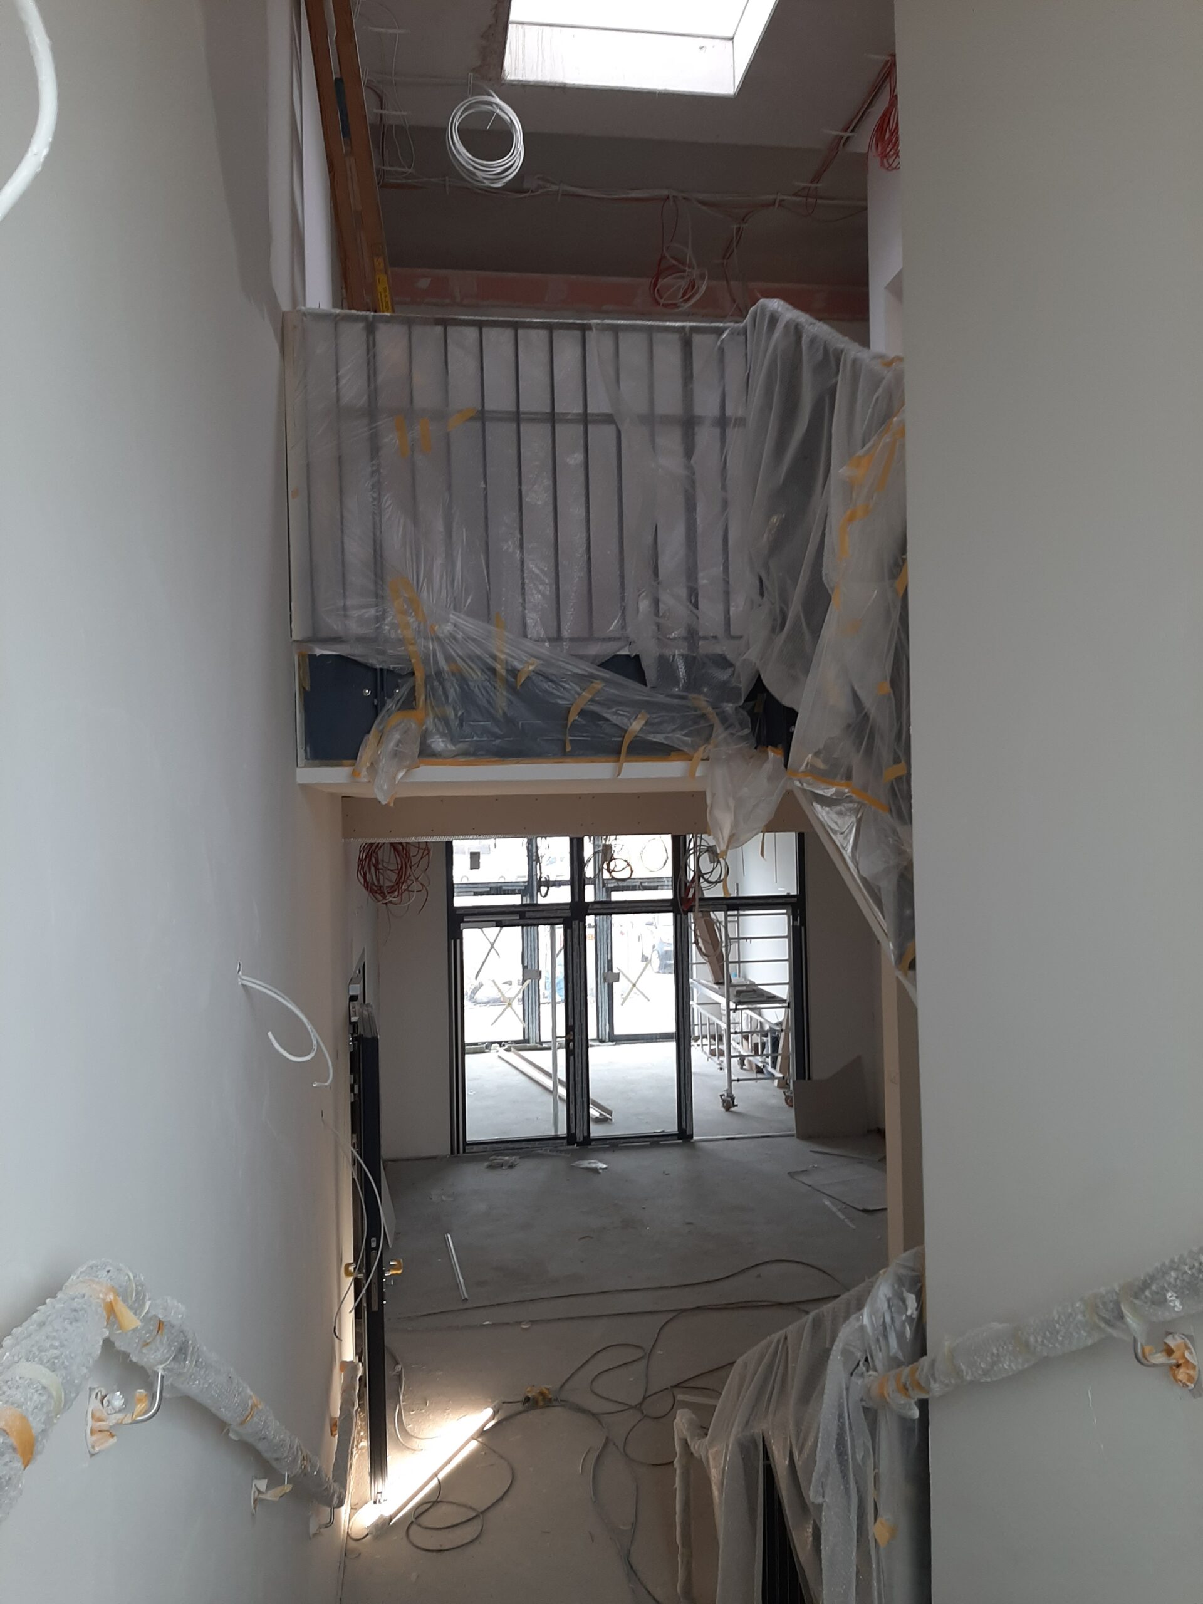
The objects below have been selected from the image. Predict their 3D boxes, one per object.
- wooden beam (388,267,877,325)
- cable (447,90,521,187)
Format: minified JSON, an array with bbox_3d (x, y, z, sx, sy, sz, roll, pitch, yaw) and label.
[{"bbox_3d":[0.167,-3.030,7.276,3.123,0.223,0.120,-1,-1,-8],"label":"wooden beam"},{"bbox_3d":[-0.510,-2.904,5.277,0.334,0.436,0.120,-1,-1,-8],"label":"cable"}]

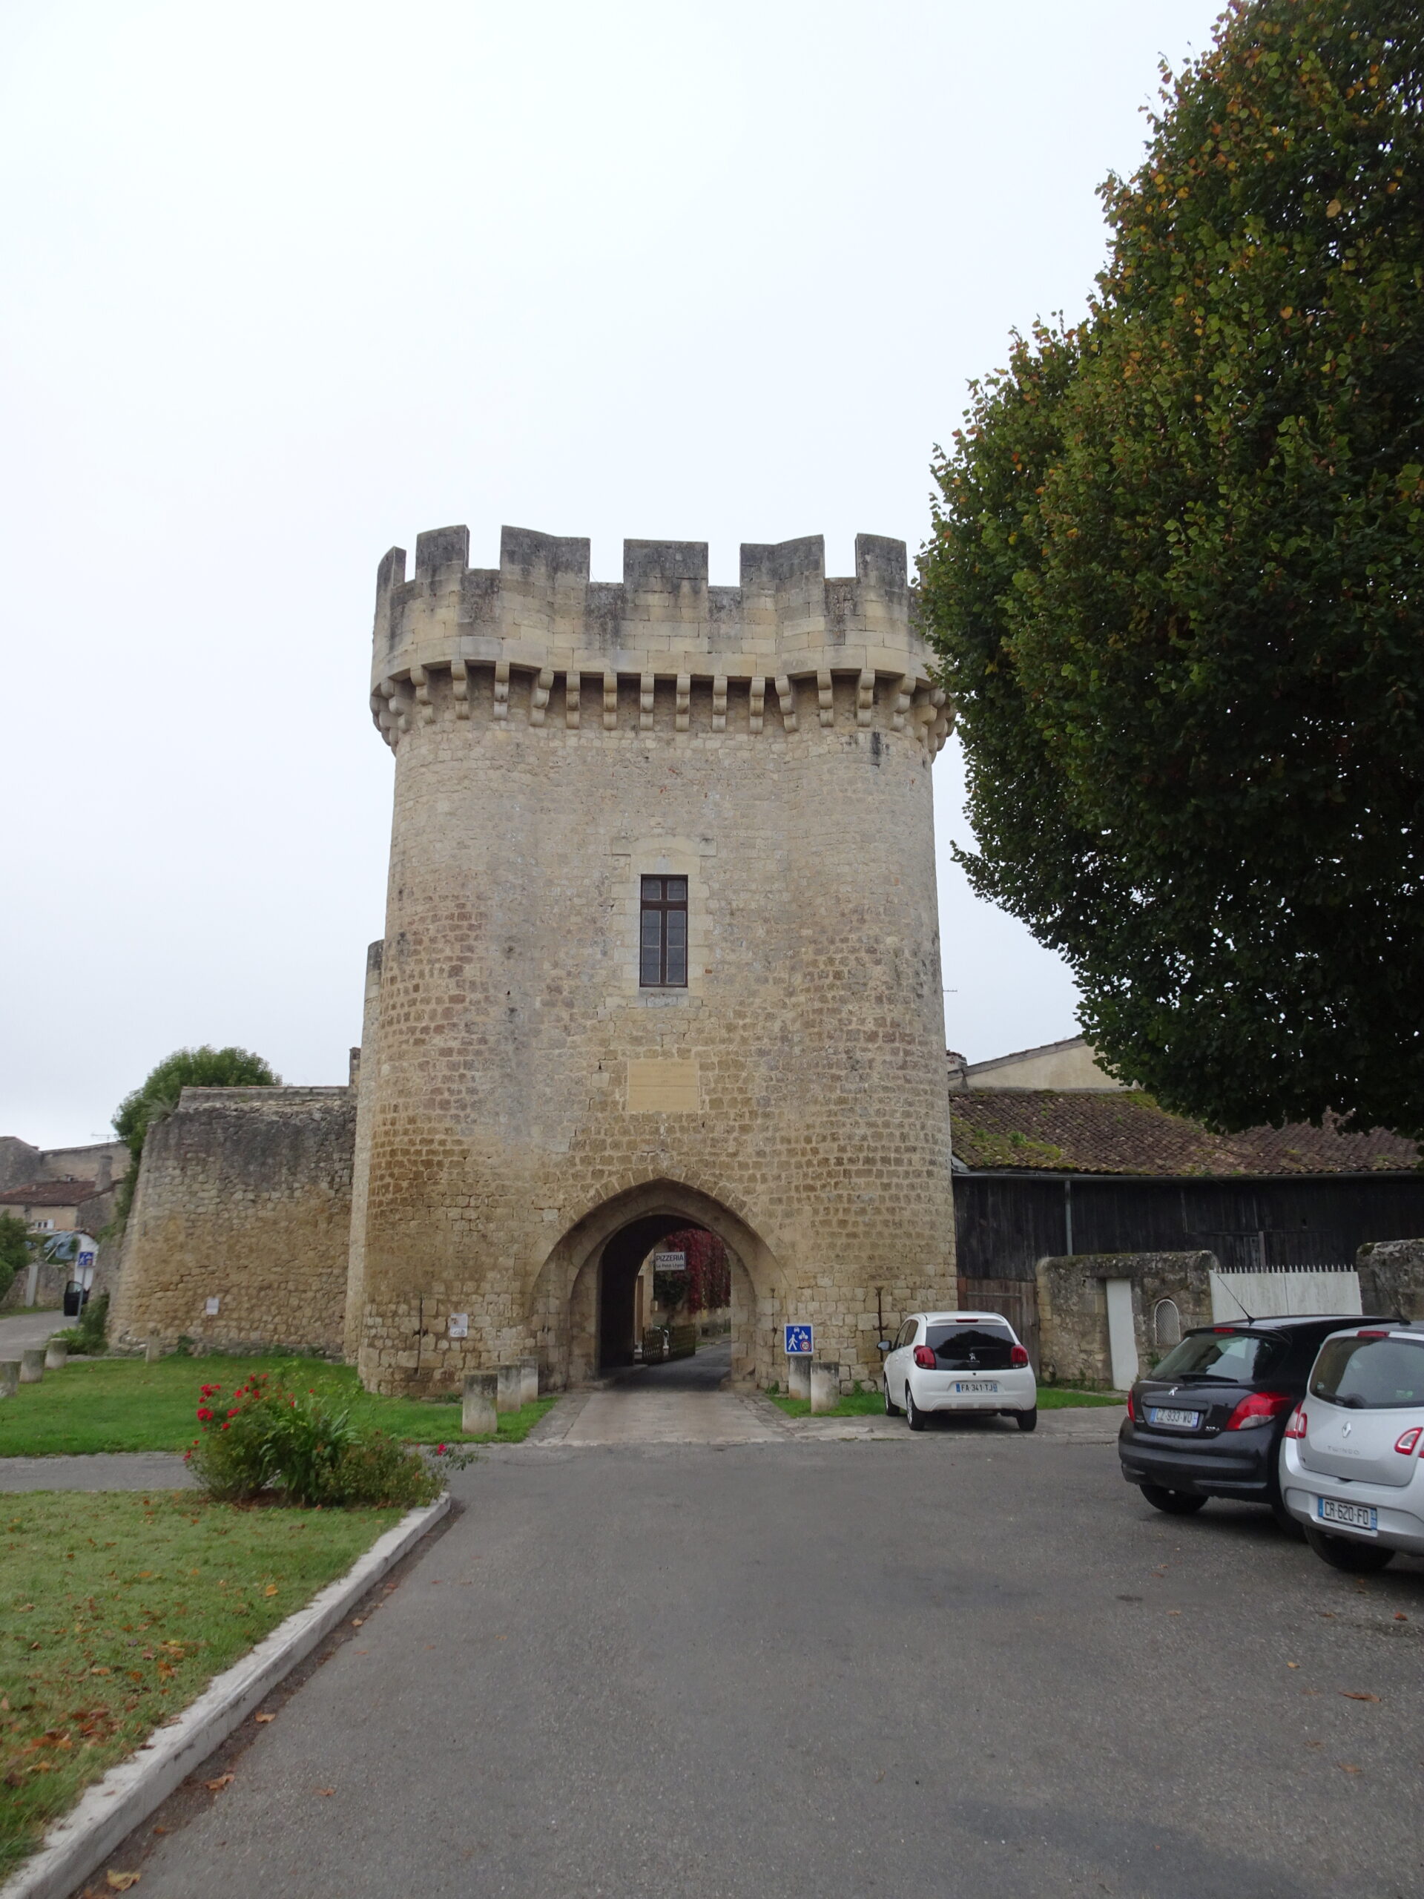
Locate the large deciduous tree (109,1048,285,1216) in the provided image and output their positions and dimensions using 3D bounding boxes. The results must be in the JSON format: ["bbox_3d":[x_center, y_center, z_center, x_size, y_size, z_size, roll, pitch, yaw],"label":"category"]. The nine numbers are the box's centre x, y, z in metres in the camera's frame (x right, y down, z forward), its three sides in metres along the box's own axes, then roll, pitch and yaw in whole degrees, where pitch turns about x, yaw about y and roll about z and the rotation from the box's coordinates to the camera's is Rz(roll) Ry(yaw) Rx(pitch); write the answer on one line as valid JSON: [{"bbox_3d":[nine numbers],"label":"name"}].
[{"bbox_3d":[-14.572,7.019,38.517,5.800,8.400,5.800,0,-15,0],"label":"large deciduous tree"}]

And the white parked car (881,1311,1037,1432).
[{"bbox_3d":[3.364,5.836,18.407,1.630,1.460,3.475,0,-15,0],"label":"white parked car"}]

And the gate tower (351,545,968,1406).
[{"bbox_3d":[-1.097,0.775,29.210,12.300,16.900,9.000,1,-15,-3],"label":"gate tower"}]

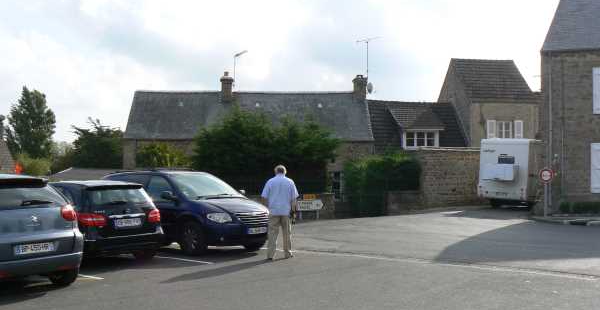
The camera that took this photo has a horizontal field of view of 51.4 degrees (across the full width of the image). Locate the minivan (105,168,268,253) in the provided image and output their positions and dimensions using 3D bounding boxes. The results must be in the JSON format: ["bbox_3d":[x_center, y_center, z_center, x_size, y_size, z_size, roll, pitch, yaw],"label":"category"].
[{"bbox_3d":[-2.772,1.215,14.533,4.840,1.770,2.020,-1,-2,39],"label":"minivan"}]

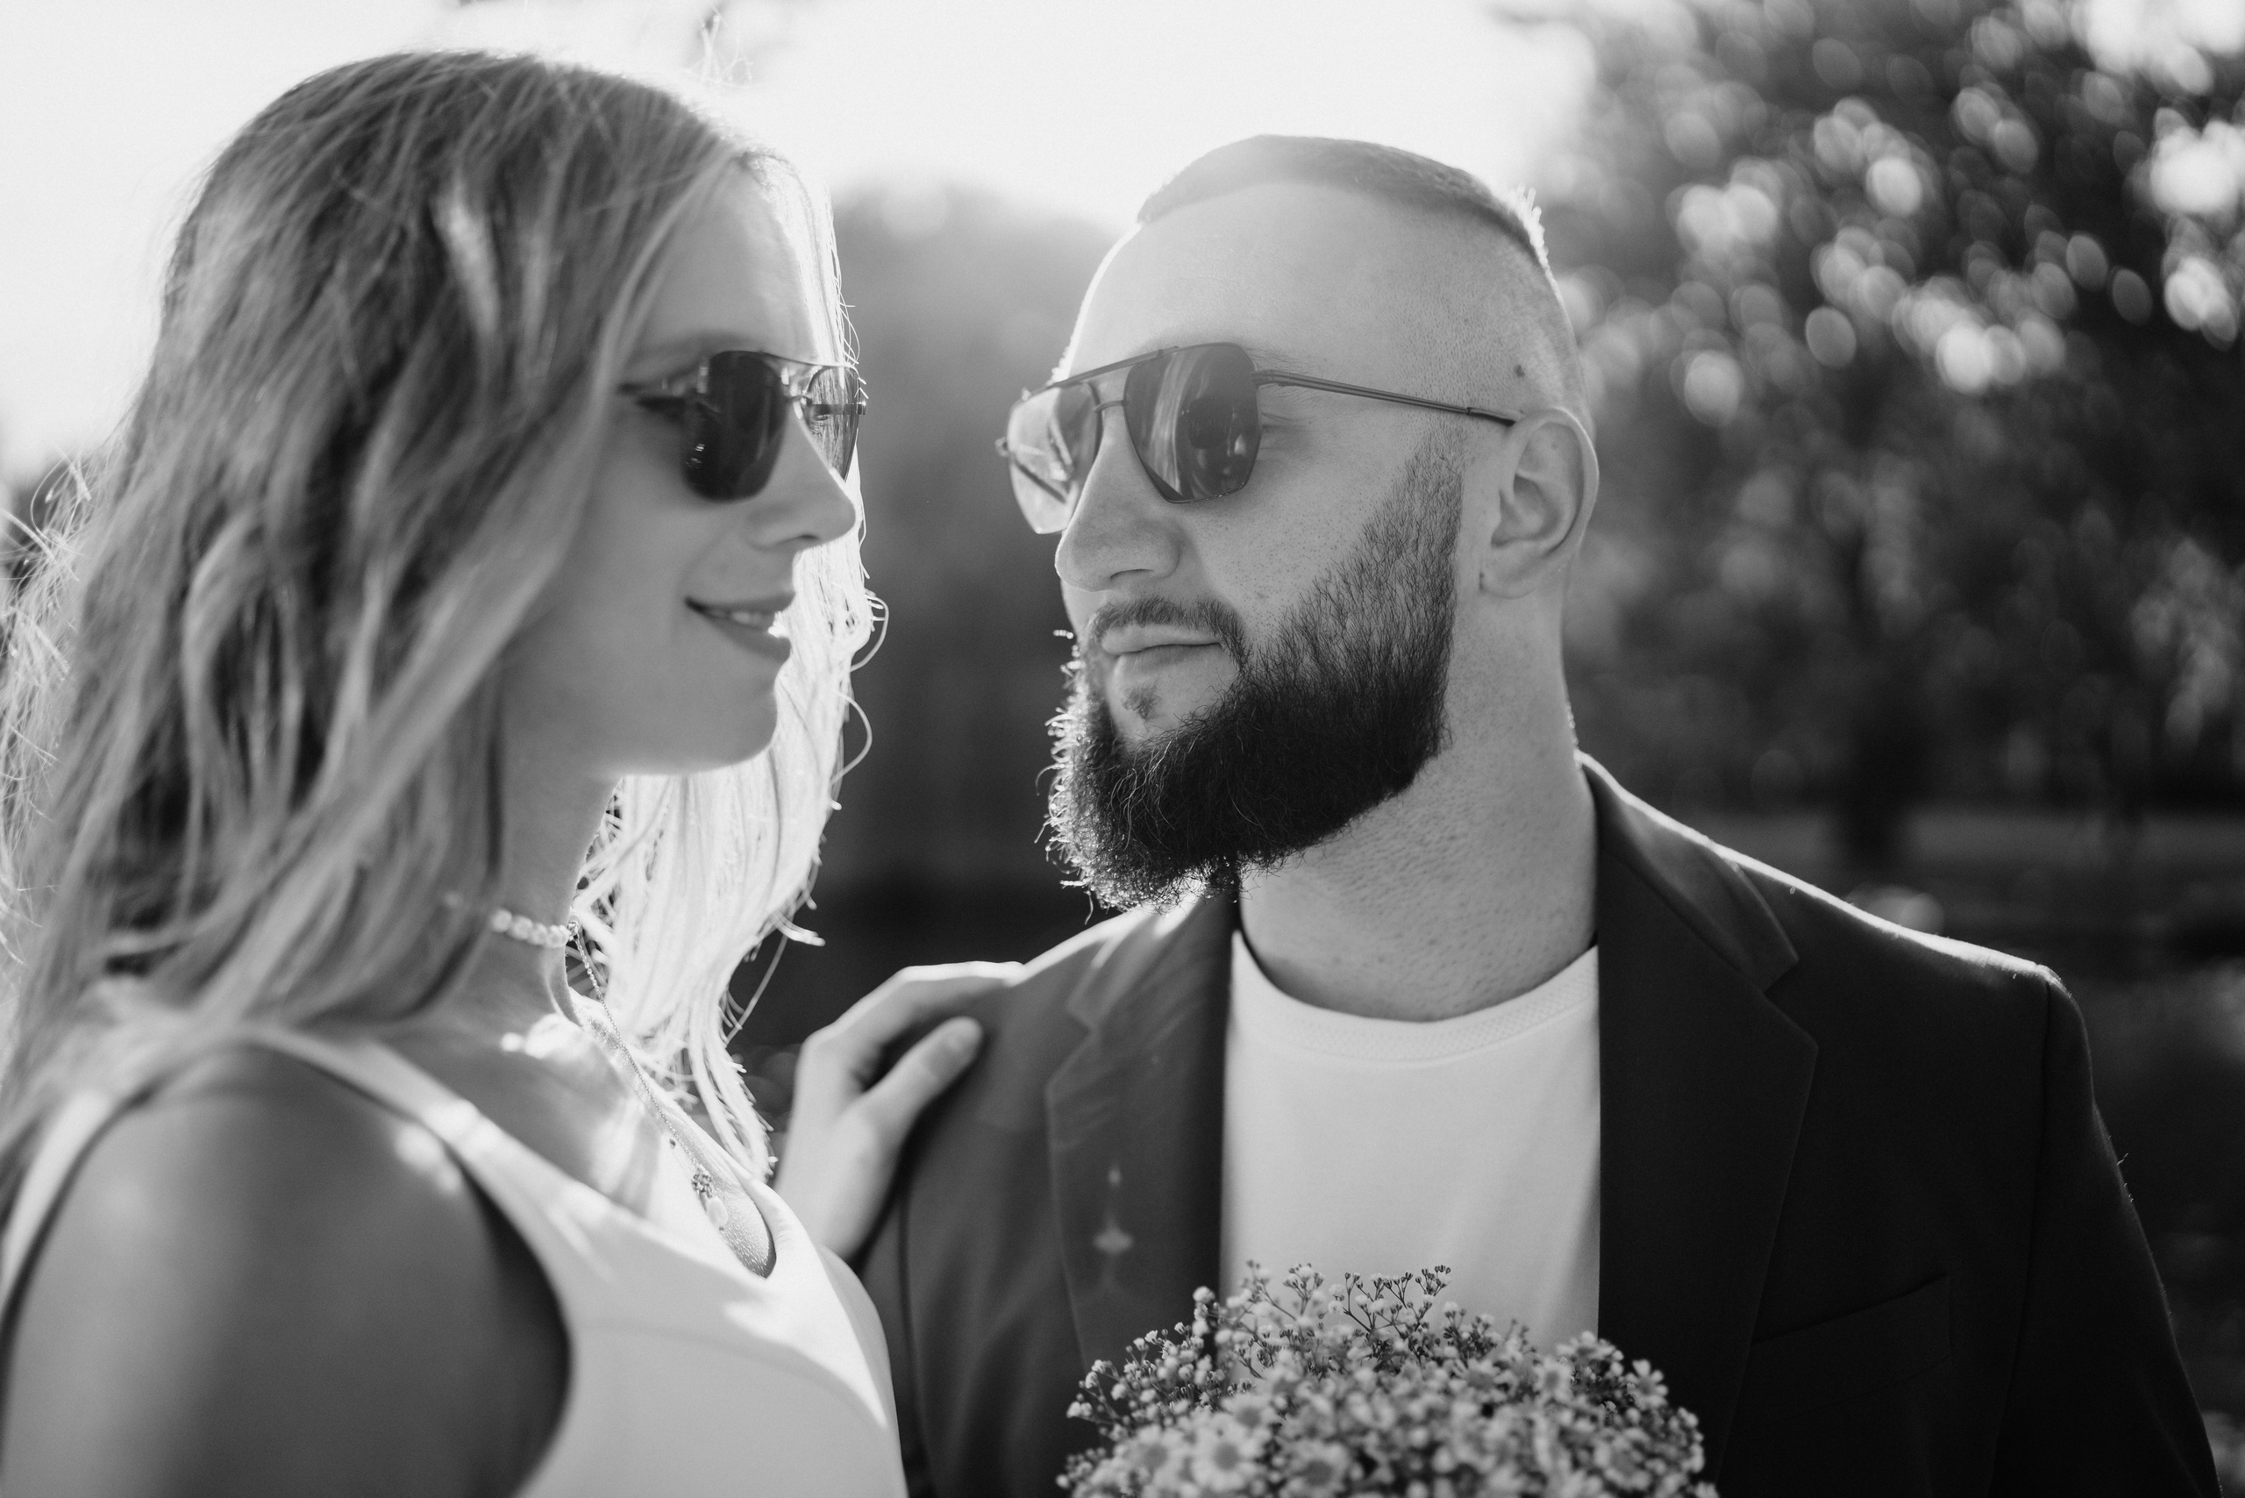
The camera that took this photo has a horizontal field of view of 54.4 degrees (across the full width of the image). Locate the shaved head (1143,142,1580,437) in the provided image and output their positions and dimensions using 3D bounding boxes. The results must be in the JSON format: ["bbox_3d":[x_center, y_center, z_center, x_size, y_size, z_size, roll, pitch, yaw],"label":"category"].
[{"bbox_3d":[0.083,-0.134,0.761,0.185,0.150,0.158,1,-3,-36],"label":"shaved head"}]

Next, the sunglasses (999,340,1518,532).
[{"bbox_3d":[0.053,-0.098,0.738,0.146,0.050,0.142,1,-3,-36],"label":"sunglasses"}]

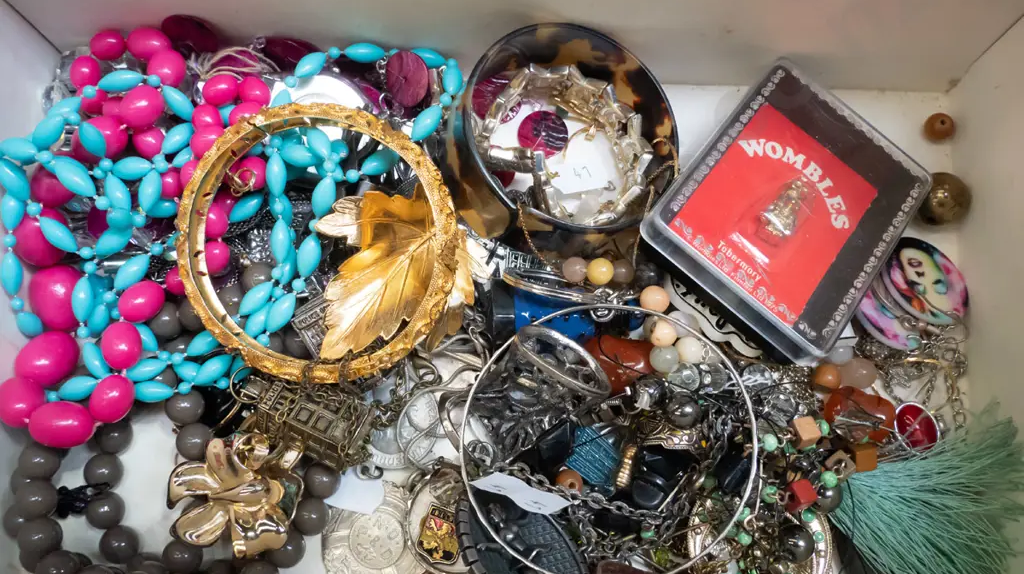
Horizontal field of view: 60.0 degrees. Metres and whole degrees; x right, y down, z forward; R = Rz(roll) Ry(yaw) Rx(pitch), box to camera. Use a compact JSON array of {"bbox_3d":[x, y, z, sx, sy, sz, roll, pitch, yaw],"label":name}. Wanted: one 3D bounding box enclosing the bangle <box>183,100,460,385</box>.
[{"bbox_3d":[-0.052,-0.011,0.236,0.074,0.011,0.074,1,88,5],"label":"bangle"}]

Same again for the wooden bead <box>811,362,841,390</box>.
[{"bbox_3d":[0.087,0.025,0.245,0.008,0.008,0.008,1,79,0],"label":"wooden bead"}]

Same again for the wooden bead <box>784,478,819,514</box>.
[{"bbox_3d":[0.074,0.053,0.227,0.006,0.006,0.006,-7,57,-23],"label":"wooden bead"}]

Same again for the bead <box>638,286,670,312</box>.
[{"bbox_3d":[0.038,0.003,0.233,0.008,0.008,0.008,1,79,0],"label":"bead"}]

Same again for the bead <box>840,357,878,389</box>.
[{"bbox_3d":[0.096,0.024,0.244,0.010,0.009,0.009,1,79,0],"label":"bead"}]

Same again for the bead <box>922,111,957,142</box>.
[{"bbox_3d":[0.129,-0.049,0.269,0.009,0.008,0.009,1,79,0],"label":"bead"}]

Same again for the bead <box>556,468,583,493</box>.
[{"bbox_3d":[0.015,0.051,0.233,0.007,0.006,0.007,0,97,-8],"label":"bead"}]

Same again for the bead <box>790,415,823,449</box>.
[{"bbox_3d":[0.076,0.038,0.231,0.006,0.006,0.006,-13,61,-11],"label":"bead"}]

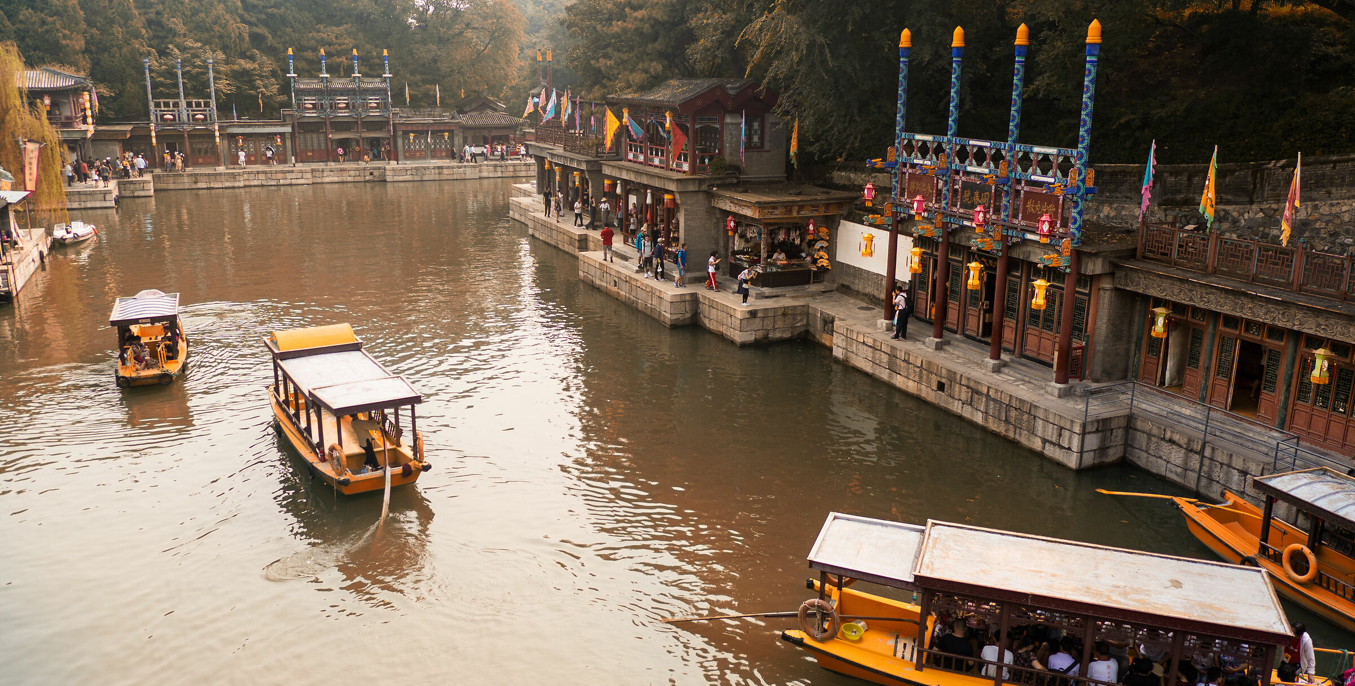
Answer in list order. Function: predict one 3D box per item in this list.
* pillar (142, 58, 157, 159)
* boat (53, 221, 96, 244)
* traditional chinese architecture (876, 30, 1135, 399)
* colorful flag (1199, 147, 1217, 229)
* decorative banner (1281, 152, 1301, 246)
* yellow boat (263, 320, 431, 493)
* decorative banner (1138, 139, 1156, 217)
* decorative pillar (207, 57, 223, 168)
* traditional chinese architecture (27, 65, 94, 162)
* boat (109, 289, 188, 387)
[{"bbox_3d":[-44.436,-19.277,86.008,0.477,9.311,0.477,-8,17,-29],"label":"pillar"},{"bbox_3d":[-35.110,-6.623,59.170,1.274,1.323,3.234,2,15,8],"label":"boat"},{"bbox_3d":[9.523,-4.335,30.161,3.300,9.650,9.370,-6,16,-22],"label":"traditional chinese architecture"},{"bbox_3d":[13.063,-3.772,24.891,0.220,2.100,0.500,-6,16,-24],"label":"colorful flag"},{"bbox_3d":[13.961,-3.239,23.015,0.220,2.120,0.500,-6,16,-24],"label":"decorative banner"},{"bbox_3d":[-8.931,1.463,26.597,2.150,2.750,8.700,-9,17,-31],"label":"yellow boat"},{"bbox_3d":[12.265,-4.240,26.558,0.200,2.140,0.480,-6,16,-24],"label":"decorative banner"},{"bbox_3d":[-40.089,-19.752,87.953,0.477,9.278,0.477,-8,17,-29],"label":"decorative pillar"},{"bbox_3d":[-50.147,-17.577,81.278,6.144,8.256,4.800,-2,15,-8],"label":"traditional chinese architecture"},{"bbox_3d":[-17.805,-0.533,34.535,2.050,2.500,6.900,-6,16,-24],"label":"boat"}]

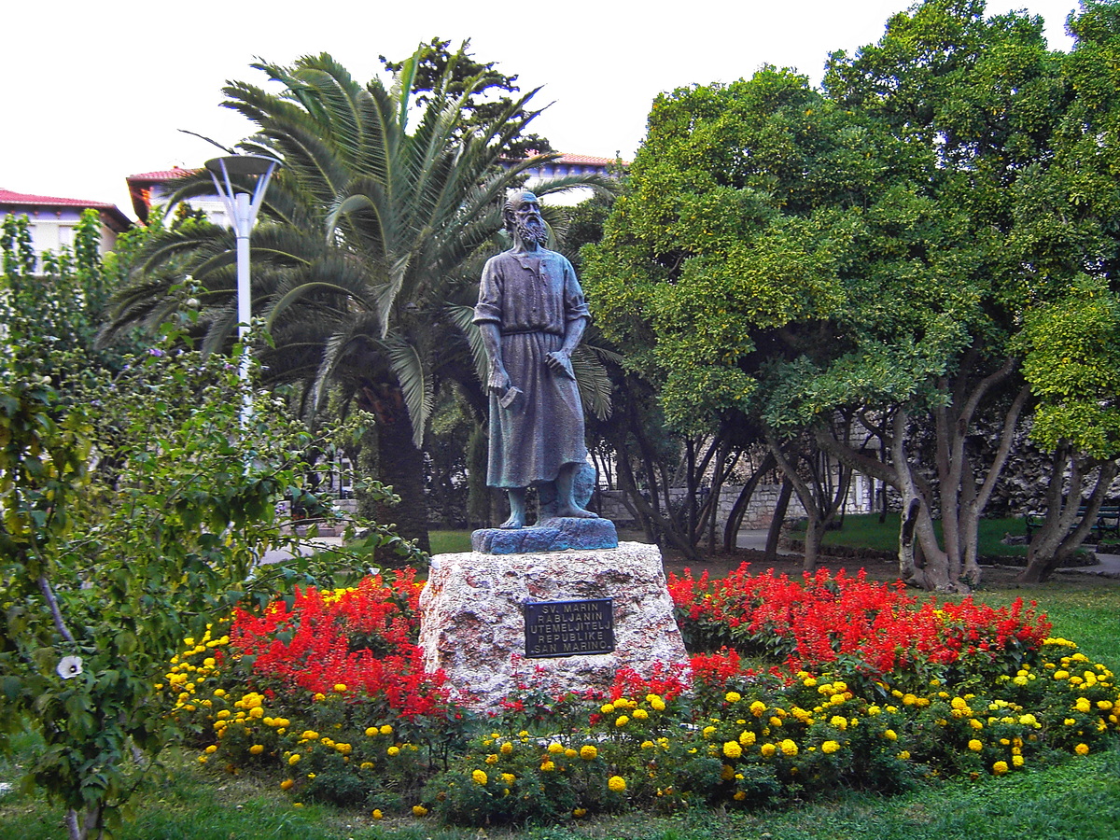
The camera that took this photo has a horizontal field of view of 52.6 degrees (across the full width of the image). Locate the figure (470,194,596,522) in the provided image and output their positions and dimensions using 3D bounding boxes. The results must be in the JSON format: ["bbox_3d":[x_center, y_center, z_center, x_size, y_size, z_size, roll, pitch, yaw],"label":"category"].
[{"bbox_3d":[-0.142,-0.355,6.500,0.720,1.930,0.560,-1,-1,-5],"label":"figure"}]

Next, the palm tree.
[{"bbox_3d":[-2.410,-1.360,13.700,6.100,6.250,6.000,-1,-1,0],"label":"palm tree"}]

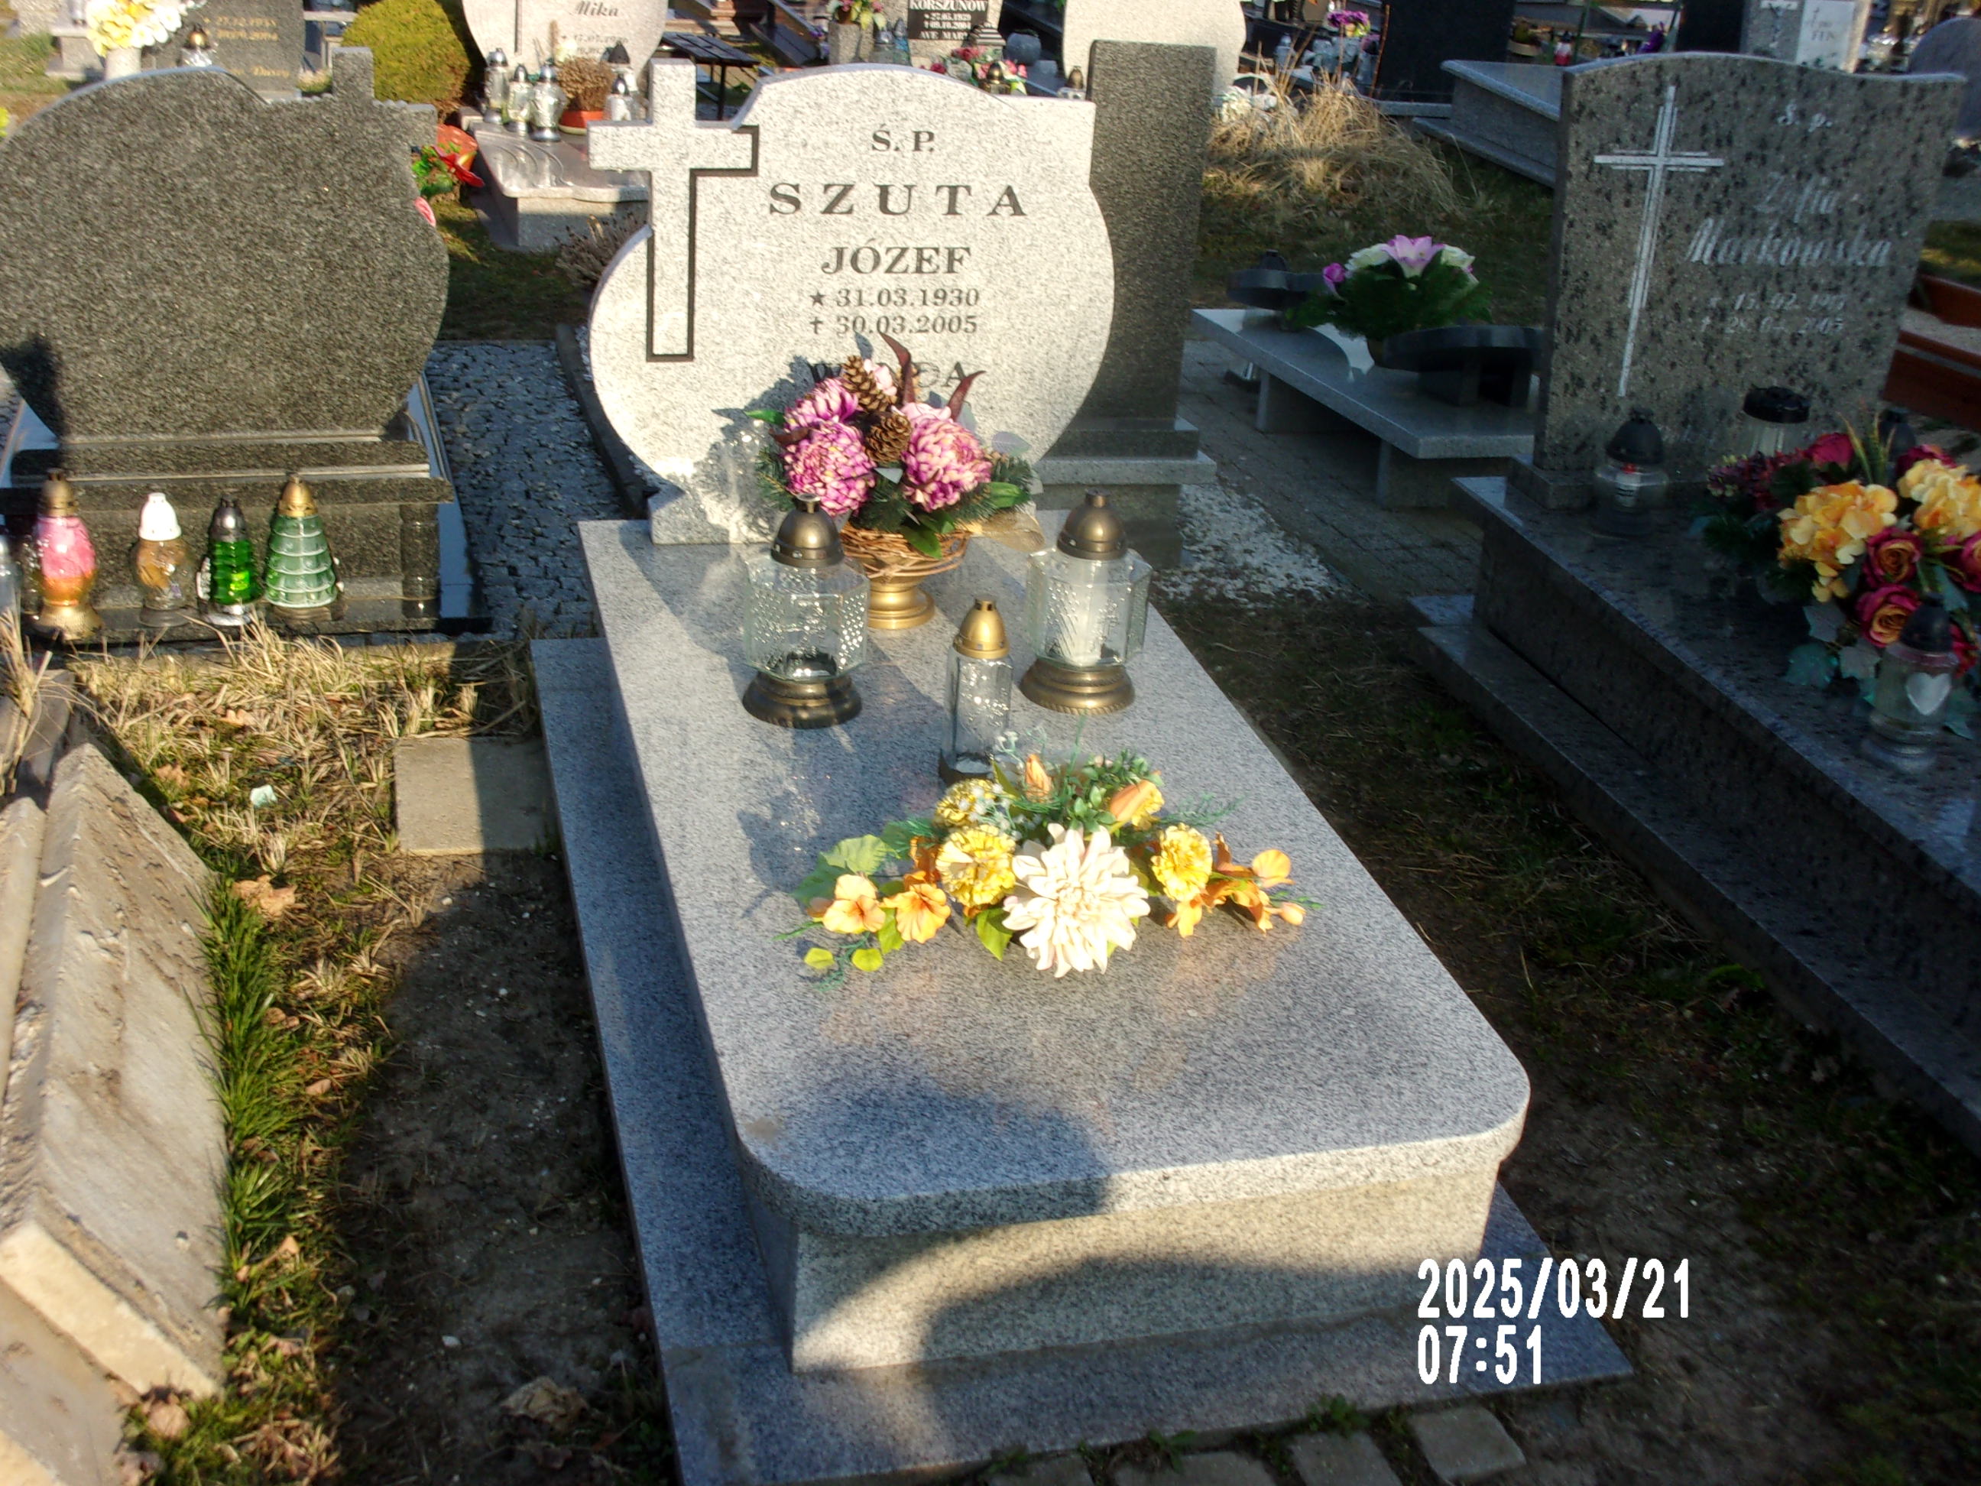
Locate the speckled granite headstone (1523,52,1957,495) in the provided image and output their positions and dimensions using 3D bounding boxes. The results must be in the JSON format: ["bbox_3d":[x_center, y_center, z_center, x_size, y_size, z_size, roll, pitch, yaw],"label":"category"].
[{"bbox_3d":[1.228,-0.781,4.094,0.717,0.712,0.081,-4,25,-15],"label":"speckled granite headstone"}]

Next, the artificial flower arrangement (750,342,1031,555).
[{"bbox_3d":[-0.135,-0.405,3.373,0.378,0.294,0.288,-3,25,-13],"label":"artificial flower arrangement"}]

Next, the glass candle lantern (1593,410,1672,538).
[{"bbox_3d":[1.045,-0.452,4.040,0.138,0.197,0.138,-3,25,-13],"label":"glass candle lantern"}]

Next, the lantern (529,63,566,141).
[{"bbox_3d":[-1.287,-1.873,7.151,0.105,0.224,0.105,-3,25,-14],"label":"lantern"}]

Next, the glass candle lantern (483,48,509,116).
[{"bbox_3d":[-1.648,-2.190,8.206,0.084,0.233,0.084,-3,25,-13],"label":"glass candle lantern"}]

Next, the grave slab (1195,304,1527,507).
[{"bbox_3d":[0.934,-0.706,5.245,0.646,0.202,0.949,-6,26,-19],"label":"grave slab"}]

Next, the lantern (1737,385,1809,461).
[{"bbox_3d":[1.259,-0.459,4.016,0.123,0.250,0.123,-3,25,-13],"label":"lantern"}]

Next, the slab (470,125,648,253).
[{"bbox_3d":[-1.302,-1.799,7.886,0.681,0.186,1.222,-3,25,-13],"label":"slab"}]

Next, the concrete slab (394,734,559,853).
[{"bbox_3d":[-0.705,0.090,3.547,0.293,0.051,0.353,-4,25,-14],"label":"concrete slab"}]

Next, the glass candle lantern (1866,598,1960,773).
[{"bbox_3d":[1.202,-0.085,3.226,0.114,0.219,0.114,4,25,2],"label":"glass candle lantern"}]

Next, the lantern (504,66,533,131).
[{"bbox_3d":[-1.387,-1.901,7.240,0.085,0.188,0.085,-3,25,-14],"label":"lantern"}]

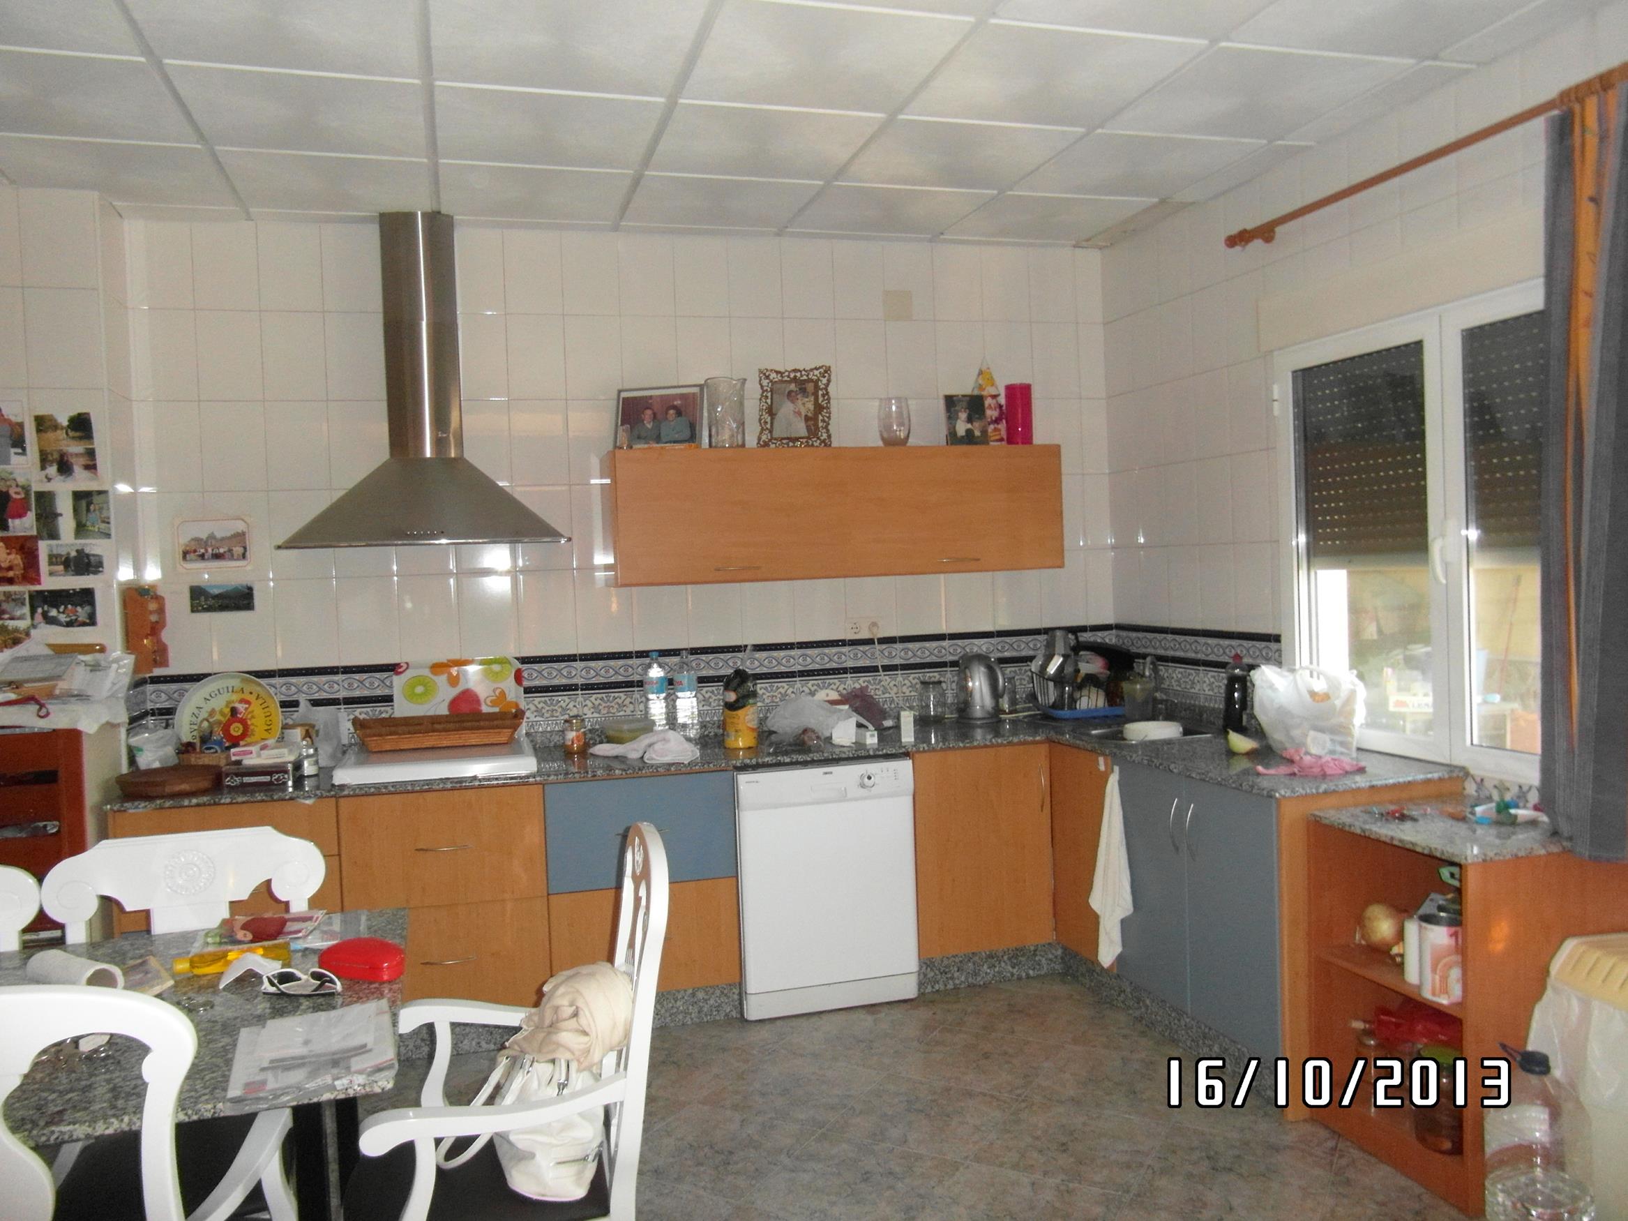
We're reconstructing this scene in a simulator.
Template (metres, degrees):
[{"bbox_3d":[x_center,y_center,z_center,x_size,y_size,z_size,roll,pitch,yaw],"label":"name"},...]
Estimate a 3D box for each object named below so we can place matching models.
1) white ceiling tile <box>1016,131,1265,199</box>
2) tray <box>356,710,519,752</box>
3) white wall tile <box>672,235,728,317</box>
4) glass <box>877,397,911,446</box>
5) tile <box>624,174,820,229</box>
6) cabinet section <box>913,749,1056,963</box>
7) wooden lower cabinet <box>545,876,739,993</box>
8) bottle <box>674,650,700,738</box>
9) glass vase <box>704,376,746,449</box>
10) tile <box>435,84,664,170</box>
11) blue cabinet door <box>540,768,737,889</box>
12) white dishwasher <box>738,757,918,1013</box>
[{"bbox_3d":[0.995,-1.390,3.536,0.585,0.015,0.585,-3,3,-15],"label":"white ceiling tile"},{"bbox_3d":[-1.248,0.404,3.787,0.540,0.090,0.270,-3,3,-13],"label":"tray"},{"bbox_3d":[-0.403,-1.215,4.102,0.200,0.300,0.010,-3,3,-15],"label":"white wall tile"},{"bbox_3d":[0.300,-0.680,4.121,0.125,0.190,0.125,-2,3,0],"label":"glass"},{"bbox_3d":[-0.309,-1.359,3.776,0.597,0.015,0.575,-3,3,-15],"label":"tile"},{"bbox_3d":[0.519,0.803,4.093,0.495,0.690,0.550,-3,3,-13],"label":"cabinet section"},{"bbox_3d":[-0.595,1.022,3.817,0.597,0.353,0.580,-3,3,-15],"label":"wooden lower cabinet"},{"bbox_3d":[-0.450,0.297,3.999,0.086,0.318,0.086,-3,3,-15],"label":"bottle"},{"bbox_3d":[-0.302,-0.677,3.941,0.140,0.250,0.125,-3,3,-13],"label":"glass vase"},{"bbox_3d":[-0.752,-1.344,3.156,0.600,0.020,0.590,-3,3,-16],"label":"tile"},{"bbox_3d":[-0.543,0.702,3.579,0.597,0.347,0.022,-3,3,-15],"label":"blue cabinet door"},{"bbox_3d":[-0.018,0.913,4.014,0.598,0.825,0.570,-3,3,-15],"label":"white dishwasher"}]

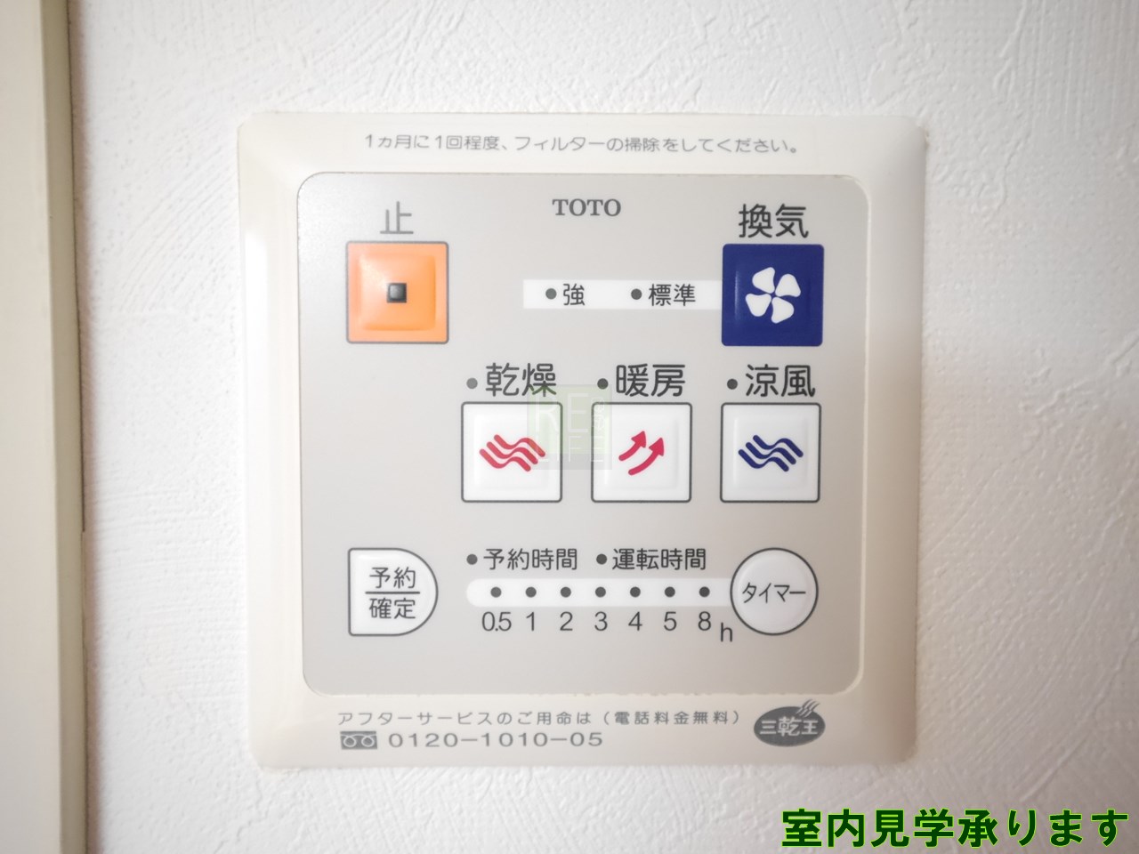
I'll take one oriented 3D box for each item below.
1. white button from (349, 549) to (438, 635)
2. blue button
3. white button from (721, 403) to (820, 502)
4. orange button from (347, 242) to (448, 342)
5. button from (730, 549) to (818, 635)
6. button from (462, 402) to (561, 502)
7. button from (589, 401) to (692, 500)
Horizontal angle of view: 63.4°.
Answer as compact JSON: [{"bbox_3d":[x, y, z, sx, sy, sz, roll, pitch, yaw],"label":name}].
[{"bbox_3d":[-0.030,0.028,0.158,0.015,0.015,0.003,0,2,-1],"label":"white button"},{"bbox_3d":[0.035,-0.022,0.157,0.018,0.018,0.003,0,2,-1],"label":"blue button"},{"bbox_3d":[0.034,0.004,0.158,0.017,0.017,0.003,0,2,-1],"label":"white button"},{"bbox_3d":[-0.029,-0.023,0.156,0.017,0.017,0.003,0,2,-1],"label":"orange button"},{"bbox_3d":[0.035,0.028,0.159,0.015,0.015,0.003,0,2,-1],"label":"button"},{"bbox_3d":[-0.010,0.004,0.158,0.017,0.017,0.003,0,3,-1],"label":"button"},{"bbox_3d":[0.012,0.004,0.158,0.017,0.017,0.003,0,3,-1],"label":"button"}]

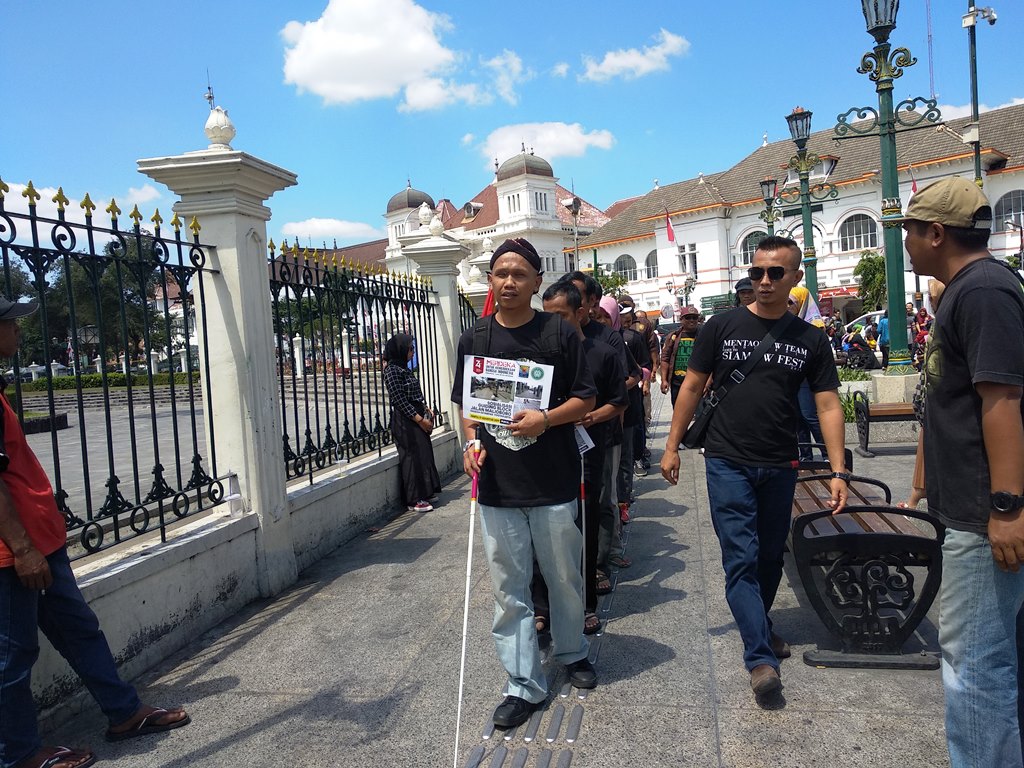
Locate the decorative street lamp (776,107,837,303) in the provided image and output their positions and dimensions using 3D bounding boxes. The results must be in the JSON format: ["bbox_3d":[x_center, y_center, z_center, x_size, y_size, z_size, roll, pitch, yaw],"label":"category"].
[{"bbox_3d":[5.498,-2.707,14.296,0.550,4.850,1.200,-4,3,13],"label":"decorative street lamp"}]

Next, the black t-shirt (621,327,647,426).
[{"bbox_3d":[0.838,-0.059,6.053,0.500,0.750,0.320,-4,3,13],"label":"black t-shirt"}]

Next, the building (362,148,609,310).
[{"bbox_3d":[-1.146,-10.977,75.865,20.500,17.600,15.000,-2,4,42],"label":"building"}]

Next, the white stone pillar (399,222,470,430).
[{"bbox_3d":[-0.772,-0.461,8.993,0.651,2.957,0.651,-4,3,13],"label":"white stone pillar"}]

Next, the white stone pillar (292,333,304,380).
[{"bbox_3d":[-13.677,-1.751,49.500,0.660,2.961,0.660,-3,3,34],"label":"white stone pillar"}]

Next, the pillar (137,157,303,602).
[{"bbox_3d":[-1.667,-0.080,4.721,0.651,2.700,0.651,-4,3,13],"label":"pillar"}]

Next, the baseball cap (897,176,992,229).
[{"bbox_3d":[1.089,-0.467,1.990,0.175,0.130,0.270,-7,11,-41],"label":"baseball cap"}]

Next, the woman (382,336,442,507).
[{"bbox_3d":[-0.912,0.330,6.971,0.480,1.560,0.460,-4,3,-3],"label":"woman"}]

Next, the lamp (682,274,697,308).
[{"bbox_3d":[9.356,-3.590,41.000,0.900,4.600,0.900,-2,4,44],"label":"lamp"}]

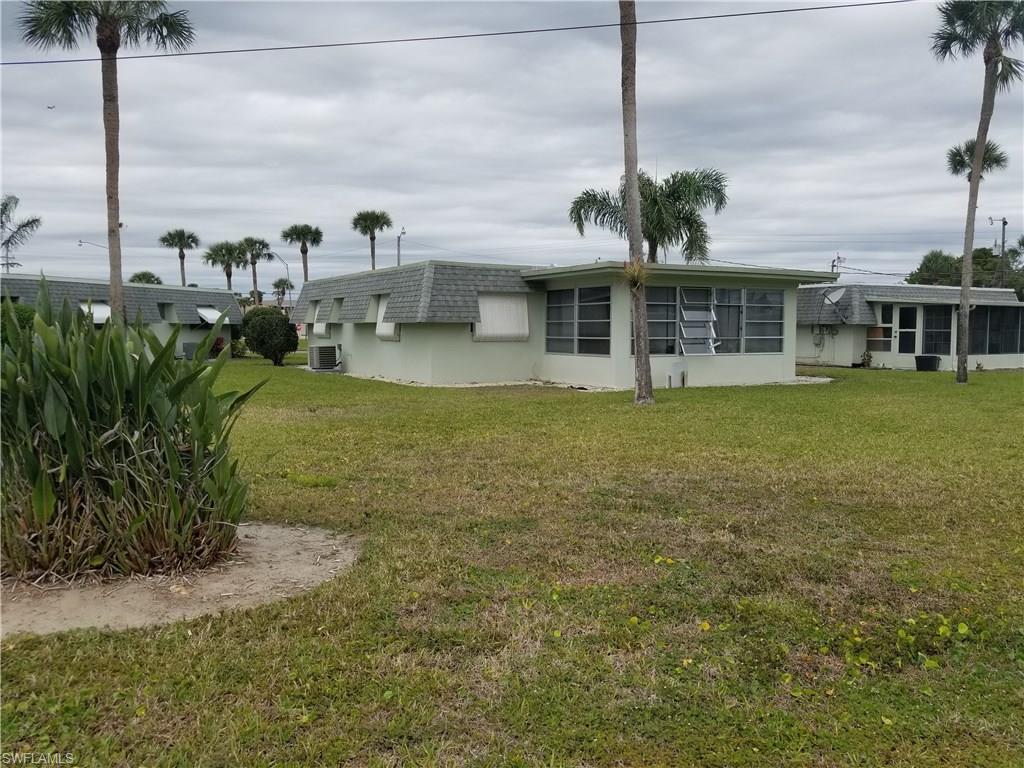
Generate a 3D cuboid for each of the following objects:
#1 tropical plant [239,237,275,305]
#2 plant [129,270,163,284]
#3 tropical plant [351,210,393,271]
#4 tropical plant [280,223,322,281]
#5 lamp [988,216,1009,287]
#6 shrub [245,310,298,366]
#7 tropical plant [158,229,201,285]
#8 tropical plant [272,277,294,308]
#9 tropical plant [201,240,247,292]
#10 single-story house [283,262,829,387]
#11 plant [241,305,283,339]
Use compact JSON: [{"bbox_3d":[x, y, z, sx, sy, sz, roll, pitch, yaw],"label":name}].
[{"bbox_3d":[-19.268,-7.078,57.619,3.000,8.050,3.000,0,5,0],"label":"tropical plant"},{"bbox_3d":[-30.498,-6.481,63.686,3.100,5.890,3.100,0,5,0],"label":"plant"},{"bbox_3d":[-11.326,-8.665,61.505,3.100,10.590,3.100,0,5,0],"label":"tropical plant"},{"bbox_3d":[-15.601,-7.386,56.591,3.100,8.820,3.100,0,5,0],"label":"tropical plant"},{"bbox_3d":[41.116,-8.869,64.498,1.700,10.520,0.700,0,5,0],"label":"lamp"},{"bbox_3d":[-8.666,-1.673,27.554,1.870,2.060,1.800,0,5,0],"label":"shrub"},{"bbox_3d":[-25.939,-7.660,59.579,3.100,8.890,3.100,0,5,0],"label":"tropical plant"},{"bbox_3d":[-28.224,-9.627,94.533,2.800,7.240,2.800,0,5,0],"label":"tropical plant"},{"bbox_3d":[-20.488,-6.529,54.654,3.200,7.420,3.200,0,5,0],"label":"tropical plant"},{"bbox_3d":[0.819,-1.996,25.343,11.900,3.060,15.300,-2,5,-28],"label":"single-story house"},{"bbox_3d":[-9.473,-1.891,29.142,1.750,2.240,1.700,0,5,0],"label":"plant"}]

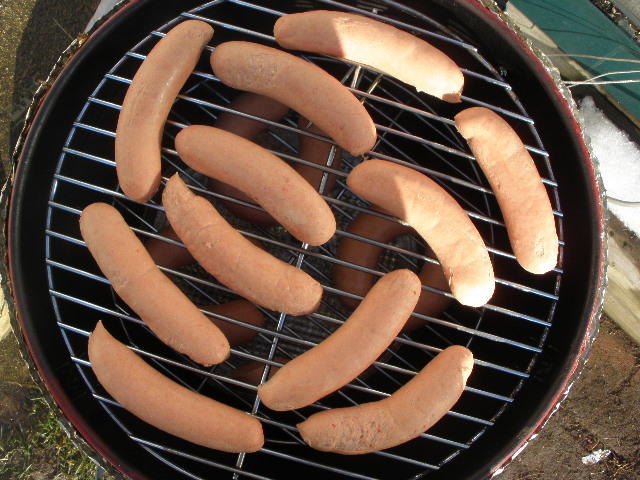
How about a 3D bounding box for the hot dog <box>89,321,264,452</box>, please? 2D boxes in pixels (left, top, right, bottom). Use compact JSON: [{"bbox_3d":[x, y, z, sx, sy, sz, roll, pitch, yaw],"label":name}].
[{"bbox_3d":[-0.106,0.113,0.471,0.146,0.033,0.041,31,87,0],"label":"hot dog"}]

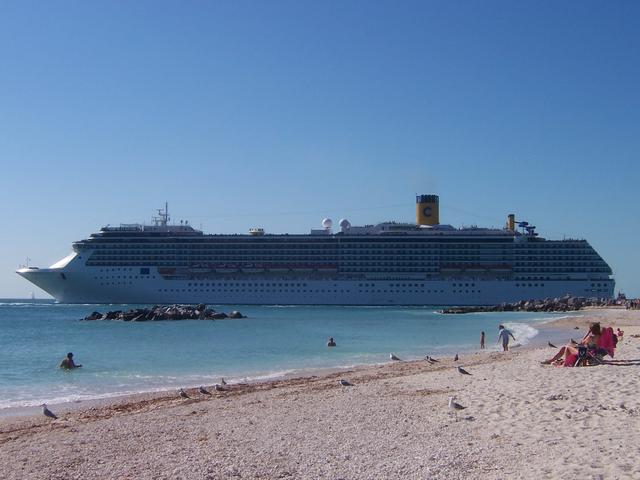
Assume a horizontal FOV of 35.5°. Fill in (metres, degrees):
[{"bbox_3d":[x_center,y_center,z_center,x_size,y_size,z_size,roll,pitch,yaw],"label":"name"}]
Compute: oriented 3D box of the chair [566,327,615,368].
[{"bbox_3d":[5.994,2.358,22.000,0.920,0.860,0.650,-1,-4,21],"label":"chair"}]

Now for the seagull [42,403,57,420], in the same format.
[{"bbox_3d":[-5.202,3.304,19.200,0.340,0.310,0.140,0,-3,6],"label":"seagull"}]

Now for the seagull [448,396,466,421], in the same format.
[{"bbox_3d":[2.059,2.515,14.900,0.320,0.335,0.140,2,-4,-21],"label":"seagull"}]

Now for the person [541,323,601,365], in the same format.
[{"bbox_3d":[5.542,2.292,22.000,1.270,0.940,0.520,-1,-4,21],"label":"person"}]

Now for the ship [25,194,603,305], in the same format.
[{"bbox_3d":[-8.430,5.085,487.560,292.000,53.158,33.500,0,-3,7],"label":"ship"}]

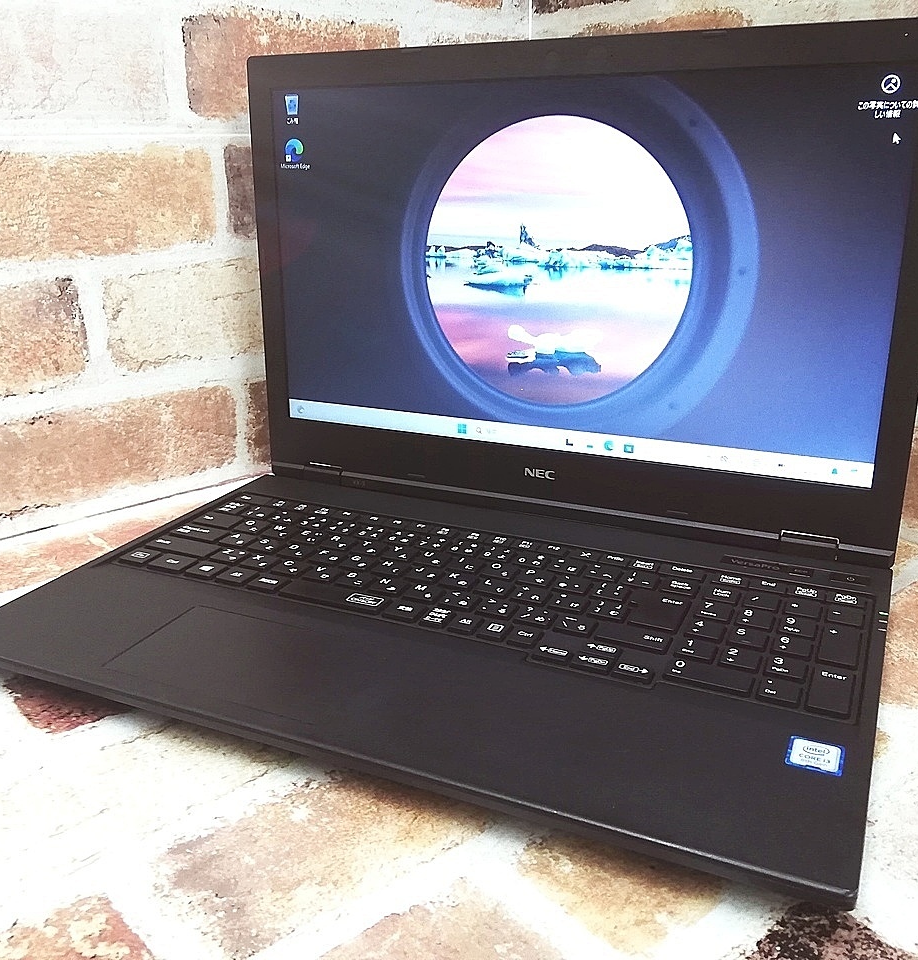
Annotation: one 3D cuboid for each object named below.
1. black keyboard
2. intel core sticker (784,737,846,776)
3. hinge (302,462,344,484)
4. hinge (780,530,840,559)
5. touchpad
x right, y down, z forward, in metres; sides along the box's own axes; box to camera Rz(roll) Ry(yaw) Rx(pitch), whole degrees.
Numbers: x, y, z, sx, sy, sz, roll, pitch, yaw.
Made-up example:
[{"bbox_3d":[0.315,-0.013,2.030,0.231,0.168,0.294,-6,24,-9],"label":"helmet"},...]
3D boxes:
[{"bbox_3d":[0.005,0.050,0.471,0.358,0.004,0.117,8,21,24],"label":"black keyboard"},{"bbox_3d":[0.123,0.095,0.332,0.018,0.001,0.017,8,21,24],"label":"intel core sticker"},{"bbox_3d":[-0.086,-0.004,0.614,0.029,0.011,0.011,8,21,24],"label":"hinge"},{"bbox_3d":[0.180,0.033,0.495,0.029,0.011,0.011,8,21,24],"label":"hinge"},{"bbox_3d":[-0.089,0.075,0.402,0.102,0.002,0.062,8,21,24],"label":"touchpad"}]

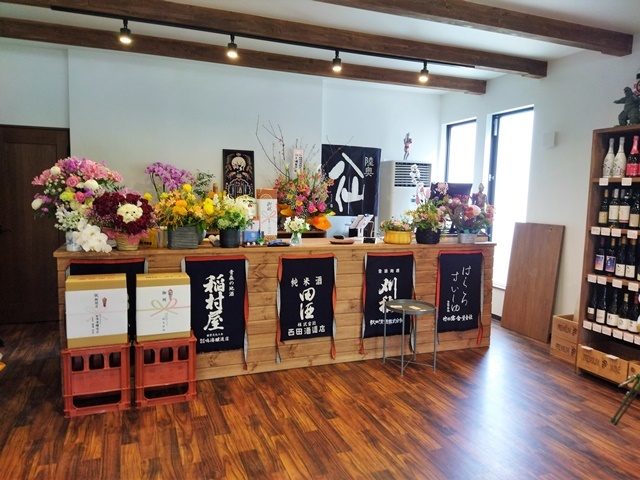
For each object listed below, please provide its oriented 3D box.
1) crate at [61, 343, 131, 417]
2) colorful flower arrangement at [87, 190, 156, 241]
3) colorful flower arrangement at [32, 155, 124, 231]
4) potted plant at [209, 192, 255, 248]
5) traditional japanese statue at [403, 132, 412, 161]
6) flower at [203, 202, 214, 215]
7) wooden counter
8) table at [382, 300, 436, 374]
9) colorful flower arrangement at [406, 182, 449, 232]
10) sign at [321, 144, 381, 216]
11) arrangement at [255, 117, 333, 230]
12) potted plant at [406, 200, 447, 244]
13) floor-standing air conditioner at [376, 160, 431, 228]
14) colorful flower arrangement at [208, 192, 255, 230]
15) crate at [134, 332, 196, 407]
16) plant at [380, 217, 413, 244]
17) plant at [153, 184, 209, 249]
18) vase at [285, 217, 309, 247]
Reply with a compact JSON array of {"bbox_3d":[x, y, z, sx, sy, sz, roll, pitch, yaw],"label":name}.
[{"bbox_3d":[-1.450,0.877,3.281,0.383,0.420,0.265,-1,6,-22],"label":"crate"},{"bbox_3d":[-1.452,-0.179,3.651,0.481,0.355,0.400,-1,5,-22],"label":"colorful flower arrangement"},{"bbox_3d":[-1.654,-0.317,3.417,0.562,0.504,0.450,-1,6,-22],"label":"colorful flower arrangement"},{"bbox_3d":[-0.683,-0.158,3.888,0.337,0.422,0.300,-1,6,-22],"label":"potted plant"},{"bbox_3d":[1.202,-1.280,6.817,0.130,0.385,0.120,-1,7,-27],"label":"traditional japanese statue"},{"bbox_3d":[-0.871,-0.246,3.900,0.095,0.095,0.090,-1,5,-22],"label":"flower"},{"bbox_3d":[-0.182,0.509,4.327,3.670,0.960,0.700,-1,6,-23],"label":"wooden counter"},{"bbox_3d":[0.749,0.799,4.128,0.440,0.530,0.440,1,5,0],"label":"table"},{"bbox_3d":[1.007,-0.304,4.675,0.360,0.460,0.320,-1,6,-23],"label":"colorful flower arrangement"},{"bbox_3d":[0.379,-0.752,6.313,0.820,0.890,0.040,-1,6,-23],"label":"sign"},{"bbox_3d":[-0.290,-0.728,5.464,0.802,1.210,0.600,-1,5,-22],"label":"arrangement"},{"bbox_3d":[0.978,-0.164,4.567,0.370,0.393,0.320,-1,6,-22],"label":"potted plant"},{"bbox_3d":[1.141,-0.089,6.813,0.600,1.914,0.320,-1,5,-22],"label":"floor-standing air conditioner"},{"bbox_3d":[-0.701,-0.226,3.955,0.350,0.300,0.300,-1,6,-23],"label":"colorful flower arrangement"},{"bbox_3d":[-1.063,0.872,3.436,0.383,0.420,0.265,-1,6,-22],"label":"crate"},{"bbox_3d":[0.691,-0.087,4.567,0.290,0.250,0.240,-1,6,-23],"label":"plant"},{"bbox_3d":[-1.042,-0.175,3.742,0.390,0.464,0.340,-1,6,-22],"label":"plant"},{"bbox_3d":[-0.190,-0.071,4.063,0.195,0.241,0.170,-1,6,-22],"label":"vase"}]

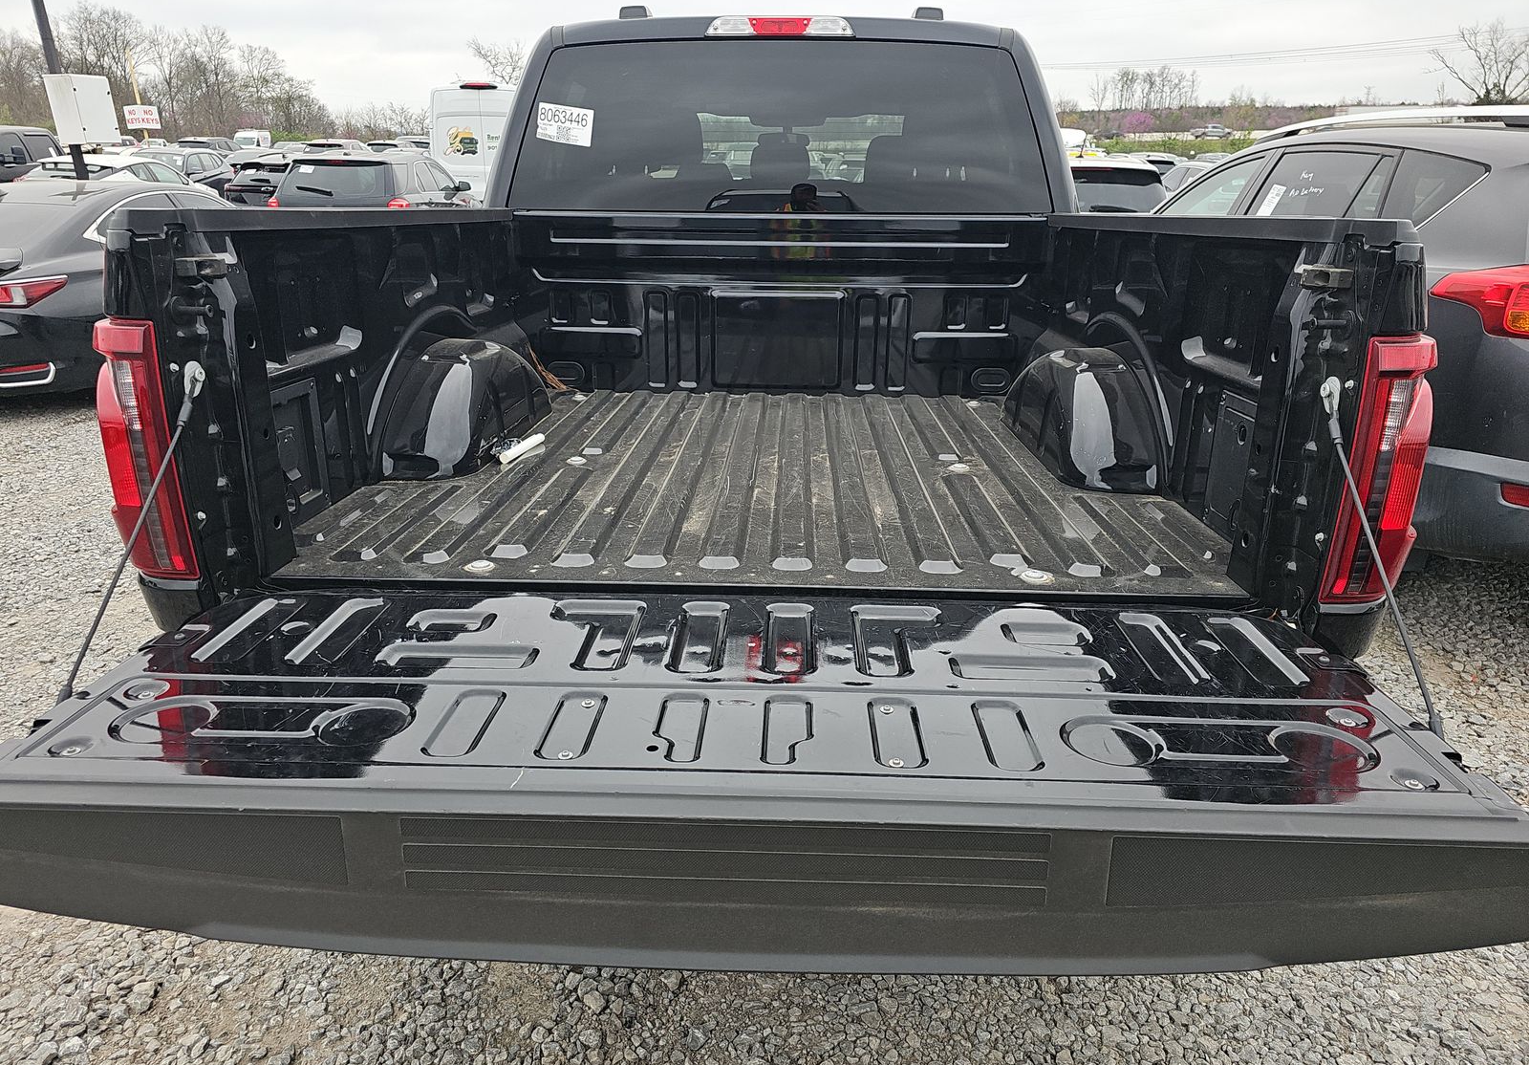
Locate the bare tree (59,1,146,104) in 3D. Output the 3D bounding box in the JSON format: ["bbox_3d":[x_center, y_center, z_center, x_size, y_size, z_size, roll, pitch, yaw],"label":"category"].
[{"bbox_3d":[-51.500,-35.577,80.046,7.000,11.000,7.000,1,21,2],"label":"bare tree"}]

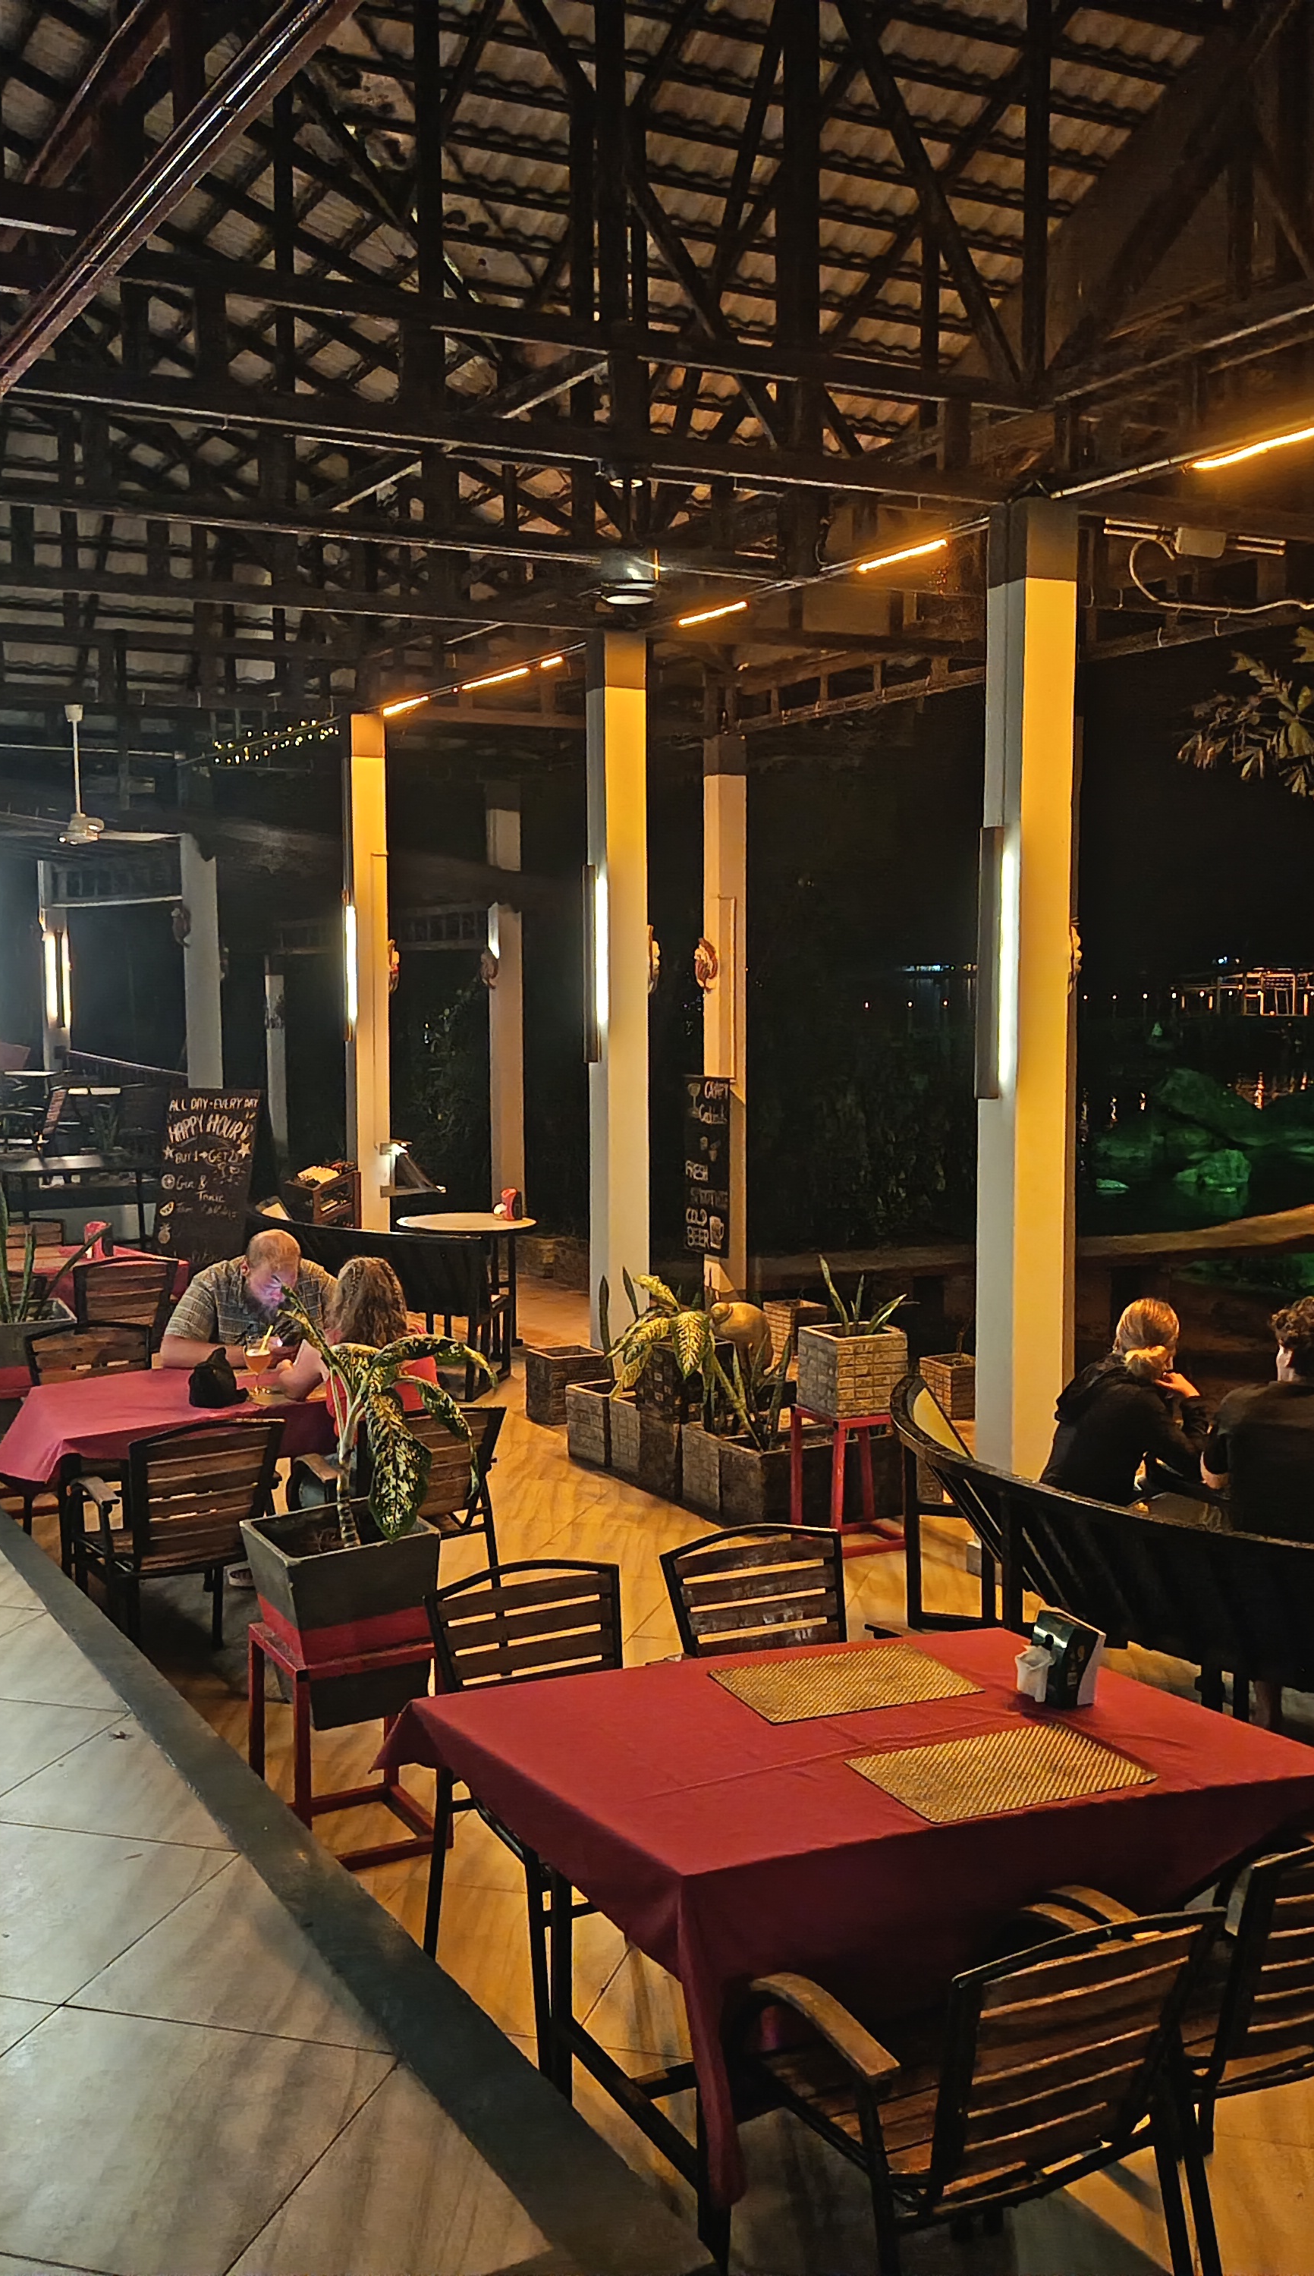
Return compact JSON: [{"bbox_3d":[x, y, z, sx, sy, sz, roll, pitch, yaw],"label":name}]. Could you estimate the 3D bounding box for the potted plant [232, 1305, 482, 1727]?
[{"bbox_3d":[-0.706,0.868,5.005,0.520,1.020,0.470,-3,5,-33],"label":"potted plant"}]

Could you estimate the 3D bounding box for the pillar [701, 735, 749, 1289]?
[{"bbox_3d":[0.482,-0.774,14.033,0.215,3.750,0.215,-3,5,-29],"label":"pillar"}]

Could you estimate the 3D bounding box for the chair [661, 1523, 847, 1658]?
[{"bbox_3d":[0.333,1.320,4.453,0.530,0.860,0.560,-3,5,-24],"label":"chair"}]

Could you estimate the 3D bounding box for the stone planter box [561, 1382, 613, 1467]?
[{"bbox_3d":[-0.160,1.227,8.878,0.310,0.300,0.310,-3,5,-29],"label":"stone planter box"}]

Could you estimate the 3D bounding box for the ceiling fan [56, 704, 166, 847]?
[{"bbox_3d":[-3.712,-2.337,13.556,1.250,0.940,1.250,-3,5,-28],"label":"ceiling fan"}]

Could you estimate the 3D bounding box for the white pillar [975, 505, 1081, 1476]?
[{"bbox_3d":[1.271,-0.317,7.248,0.225,3.620,0.225,-3,5,-29],"label":"white pillar"}]

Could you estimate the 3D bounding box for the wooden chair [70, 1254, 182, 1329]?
[{"bbox_3d":[-2.416,0.908,9.381,0.550,0.840,0.580,-3,5,-27],"label":"wooden chair"}]

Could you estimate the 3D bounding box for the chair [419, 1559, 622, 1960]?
[{"bbox_3d":[-0.143,1.322,4.066,0.500,0.860,0.540,-3,5,-29],"label":"chair"}]

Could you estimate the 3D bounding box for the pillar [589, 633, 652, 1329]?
[{"bbox_3d":[-0.170,-0.510,9.790,0.210,3.620,0.210,-3,5,-29],"label":"pillar"}]

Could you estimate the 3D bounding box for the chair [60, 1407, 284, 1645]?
[{"bbox_3d":[-1.394,1.170,6.032,0.550,0.840,0.580,-4,6,-36],"label":"chair"}]

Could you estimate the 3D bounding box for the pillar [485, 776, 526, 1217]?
[{"bbox_3d":[-1.084,-0.854,15.280,0.200,3.420,0.200,-3,5,-28],"label":"pillar"}]

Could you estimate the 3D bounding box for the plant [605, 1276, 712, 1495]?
[{"bbox_3d":[0.043,0.986,8.448,0.390,0.860,0.390,-3,5,-27],"label":"plant"}]

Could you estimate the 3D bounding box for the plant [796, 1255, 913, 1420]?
[{"bbox_3d":[0.707,0.704,7.684,0.290,0.560,0.290,-3,5,-27],"label":"plant"}]

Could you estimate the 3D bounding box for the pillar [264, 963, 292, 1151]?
[{"bbox_3d":[-4.605,-0.920,25.305,0.230,2.360,0.230,-3,5,-27],"label":"pillar"}]

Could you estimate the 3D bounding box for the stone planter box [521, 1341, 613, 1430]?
[{"bbox_3d":[-0.431,1.151,9.864,0.310,0.300,0.310,-3,5,-30],"label":"stone planter box"}]

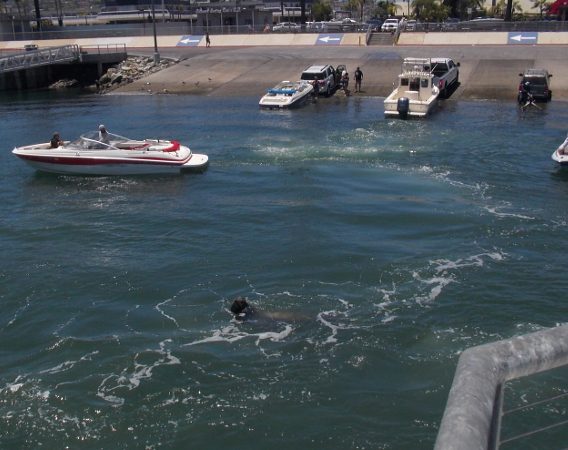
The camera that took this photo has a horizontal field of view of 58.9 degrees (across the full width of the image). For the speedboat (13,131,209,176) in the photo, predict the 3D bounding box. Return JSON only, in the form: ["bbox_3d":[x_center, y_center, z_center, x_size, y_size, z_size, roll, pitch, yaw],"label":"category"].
[{"bbox_3d":[-5.764,-2.381,16.923,6.450,1.500,2.350,-2,21,-5],"label":"speedboat"}]

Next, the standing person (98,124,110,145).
[{"bbox_3d":[-6.157,-2.750,17.183,0.750,1.200,0.520,-2,21,-5],"label":"standing person"}]

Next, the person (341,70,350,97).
[{"bbox_3d":[4.104,-9.471,33.903,0.500,1.620,0.500,-7,22,-19],"label":"person"}]

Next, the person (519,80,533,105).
[{"bbox_3d":[15.037,-8.095,31.101,0.700,1.600,0.550,4,21,9],"label":"person"}]

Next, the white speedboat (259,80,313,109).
[{"bbox_3d":[0.339,-8.155,31.394,2.100,1.400,5.000,8,27,20],"label":"white speedboat"}]

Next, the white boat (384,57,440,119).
[{"bbox_3d":[7.576,-7.882,28.812,2.500,3.000,6.600,9,27,21],"label":"white boat"}]

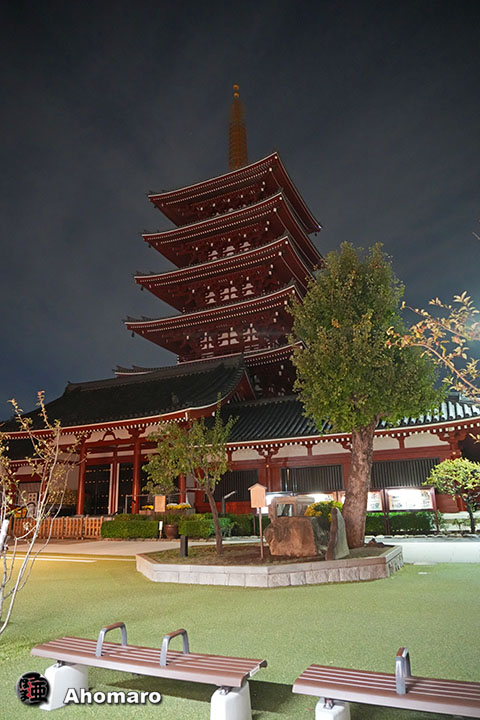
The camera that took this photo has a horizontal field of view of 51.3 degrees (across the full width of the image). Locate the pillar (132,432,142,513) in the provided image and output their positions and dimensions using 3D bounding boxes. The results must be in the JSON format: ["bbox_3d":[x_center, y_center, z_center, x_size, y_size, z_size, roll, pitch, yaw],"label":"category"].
[{"bbox_3d":[-6.446,7.144,31.307,0.450,4.954,0.450,-1,-16,0],"label":"pillar"}]

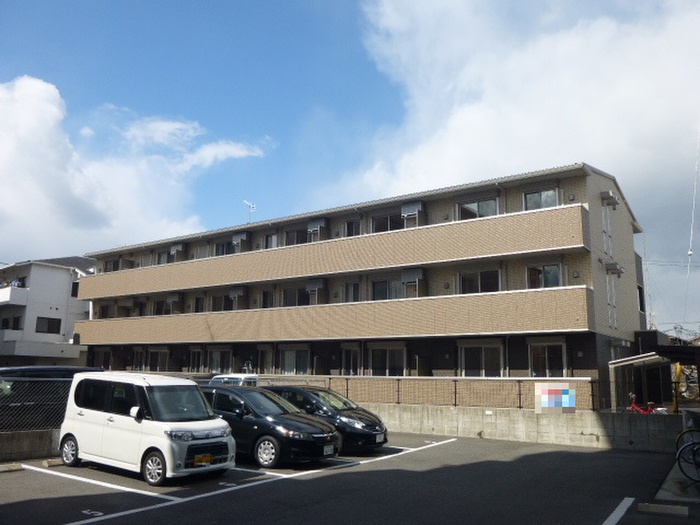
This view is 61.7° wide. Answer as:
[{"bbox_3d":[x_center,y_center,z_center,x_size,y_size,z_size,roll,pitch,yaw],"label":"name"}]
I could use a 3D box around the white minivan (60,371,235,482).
[{"bbox_3d":[-3.650,2.905,10.722,3.400,1.750,1.490,-7,-12,35],"label":"white minivan"}]

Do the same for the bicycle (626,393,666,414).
[{"bbox_3d":[10.245,5.055,20.252,1.550,1.050,0.560,-5,-11,30],"label":"bicycle"}]

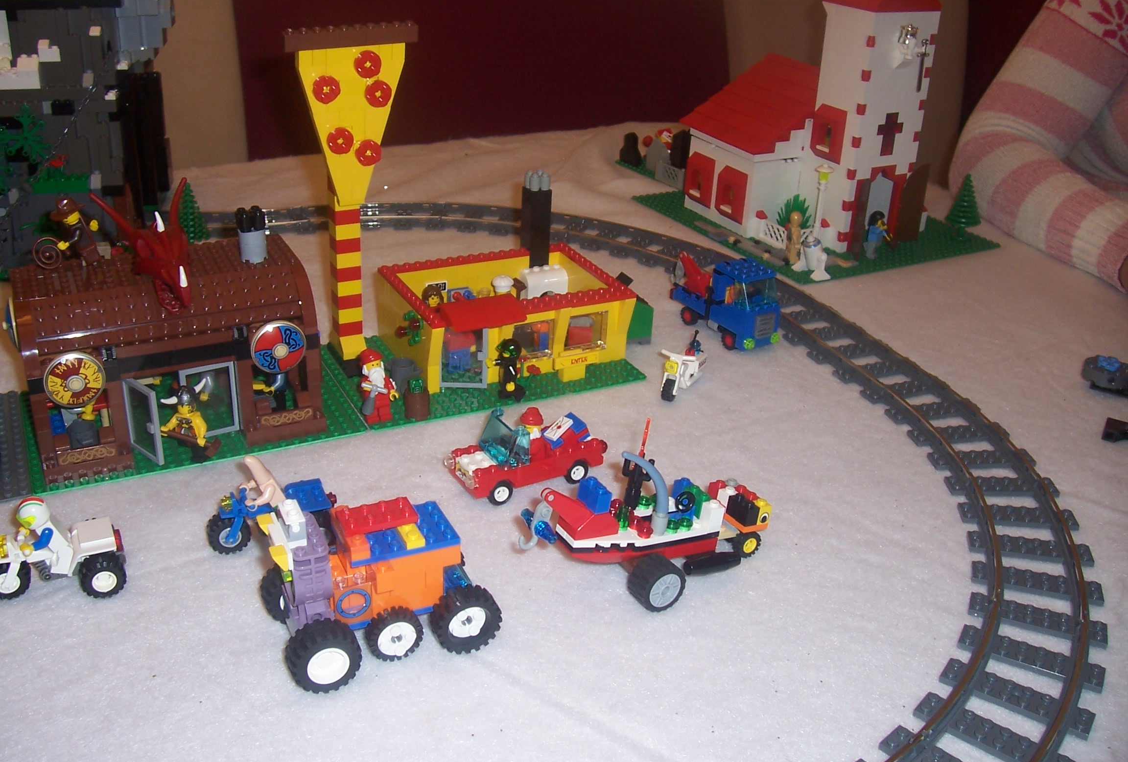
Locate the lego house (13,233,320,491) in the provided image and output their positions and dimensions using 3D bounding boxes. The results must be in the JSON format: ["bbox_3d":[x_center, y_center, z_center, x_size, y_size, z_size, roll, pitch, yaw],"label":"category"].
[{"bbox_3d":[-0.233,-0.021,0.641,0.165,0.094,0.120,-10,30,-25],"label":"lego house"}]

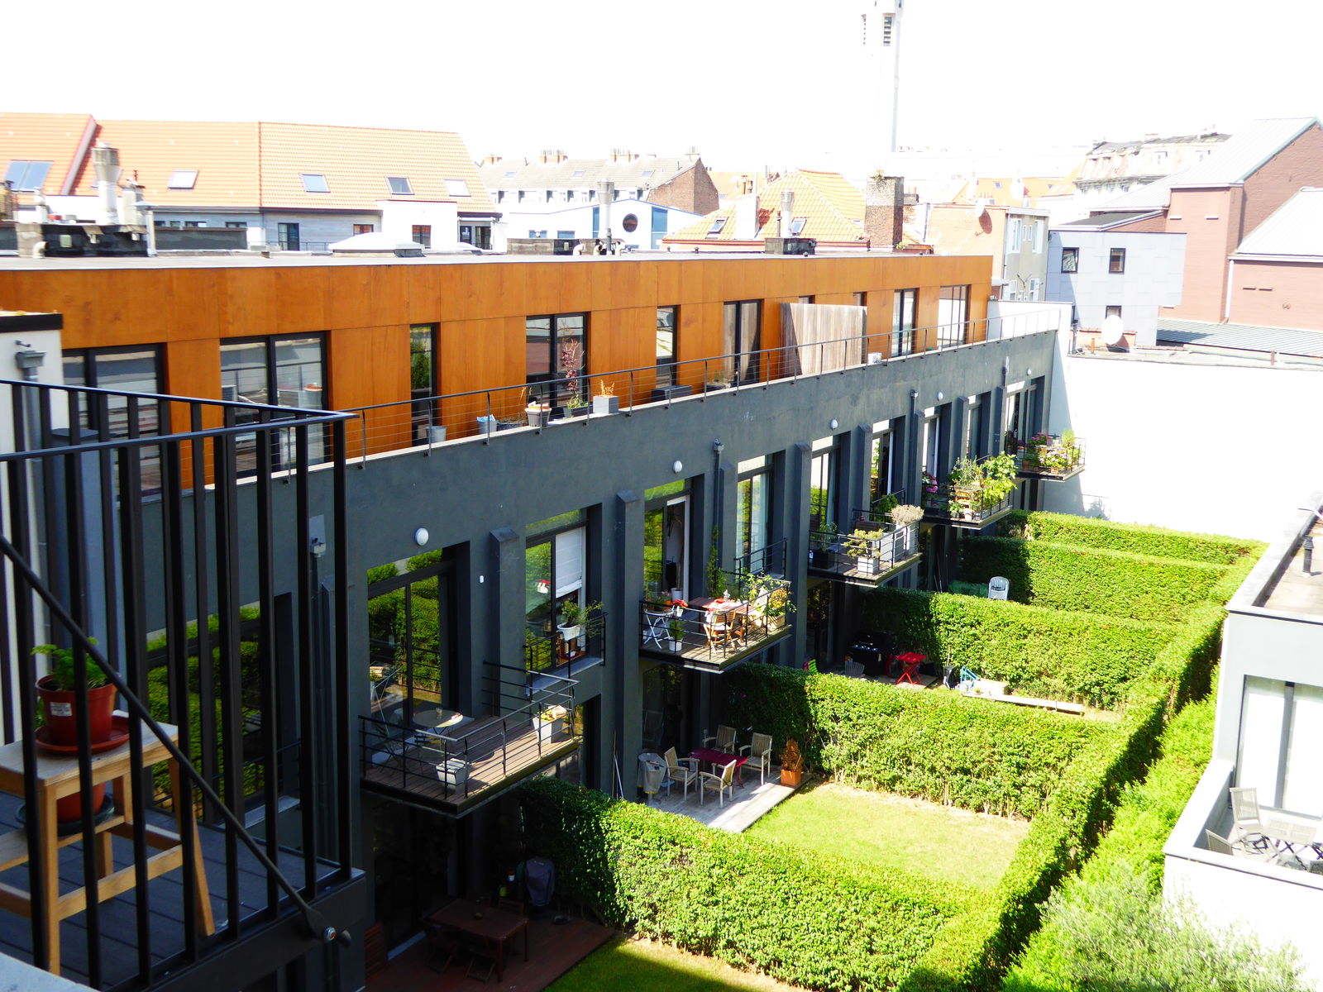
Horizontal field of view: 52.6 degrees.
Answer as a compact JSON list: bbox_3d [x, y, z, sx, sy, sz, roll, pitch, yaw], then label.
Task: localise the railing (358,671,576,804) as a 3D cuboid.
[{"bbox_3d":[-2.985,3.737,21.457,1.928,1.018,3.160,7,13,31],"label":"railing"}]

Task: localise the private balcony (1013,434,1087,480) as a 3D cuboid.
[{"bbox_3d":[14.717,-1.411,50.585,1.931,1.226,3.194,7,12,30],"label":"private balcony"}]

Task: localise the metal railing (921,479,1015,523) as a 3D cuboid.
[{"bbox_3d":[9.722,-0.023,42.429,1.931,1.020,3.194,7,12,30],"label":"metal railing"}]

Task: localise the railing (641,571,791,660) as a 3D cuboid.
[{"bbox_3d":[1.212,2.514,28.570,1.931,1.020,3.194,7,12,30],"label":"railing"}]

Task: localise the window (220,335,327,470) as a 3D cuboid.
[{"bbox_3d":[-6.420,-1.515,22.366,0.122,2.326,2.326,7,12,30],"label":"window"}]

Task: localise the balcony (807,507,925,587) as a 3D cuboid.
[{"bbox_3d":[5.433,1.357,35.464,1.931,1.226,3.194,7,12,30],"label":"balcony"}]

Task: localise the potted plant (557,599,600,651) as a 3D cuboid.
[{"bbox_3d":[-1.565,2.407,25.324,0.448,0.784,0.784,7,13,31],"label":"potted plant"}]

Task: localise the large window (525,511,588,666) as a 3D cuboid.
[{"bbox_3d":[-2.080,1.831,25.189,0.140,3.038,2.380,7,13,31],"label":"large window"}]

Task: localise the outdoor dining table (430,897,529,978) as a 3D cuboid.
[{"bbox_3d":[-2.966,7.228,21.786,1.407,0.731,0.812,7,13,31],"label":"outdoor dining table"}]

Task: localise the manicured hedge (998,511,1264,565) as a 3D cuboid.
[{"bbox_3d":[15.921,2.048,46.346,8.874,1.938,1.122,7,12,31],"label":"manicured hedge"}]

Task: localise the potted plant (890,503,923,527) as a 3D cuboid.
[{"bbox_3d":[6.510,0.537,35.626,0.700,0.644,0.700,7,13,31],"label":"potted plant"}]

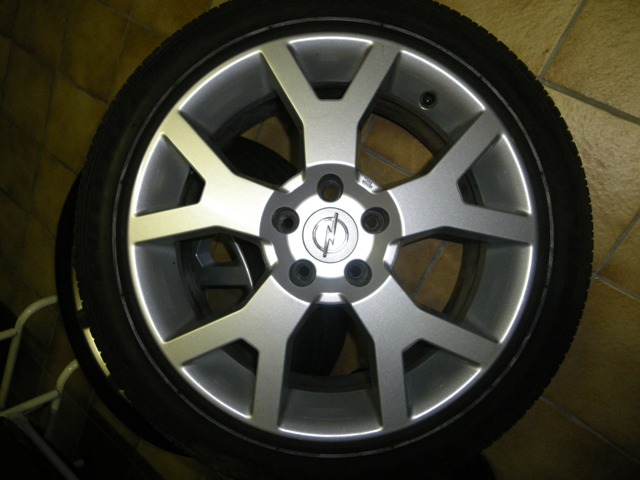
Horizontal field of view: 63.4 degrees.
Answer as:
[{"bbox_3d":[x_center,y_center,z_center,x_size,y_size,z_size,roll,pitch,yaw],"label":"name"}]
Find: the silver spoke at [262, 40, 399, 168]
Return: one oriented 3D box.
[{"bbox_3d":[0.012,-0.158,0.622,0.160,0.040,0.145,0,88,0],"label":"silver spoke"}]

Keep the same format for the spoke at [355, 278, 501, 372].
[{"bbox_3d":[0.116,0.109,0.614,0.166,0.040,0.074,30,89,1],"label":"spoke"}]

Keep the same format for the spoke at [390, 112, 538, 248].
[{"bbox_3d":[0.158,-0.053,0.619,0.150,0.040,0.165,-18,88,-1],"label":"spoke"}]

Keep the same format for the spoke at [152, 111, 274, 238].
[{"bbox_3d":[-0.125,-0.069,0.619,0.174,0.040,0.075,40,89,1],"label":"spoke"}]

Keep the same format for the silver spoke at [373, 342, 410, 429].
[{"bbox_3d":[0.084,0.167,0.612,0.033,0.040,0.098,-6,88,0],"label":"silver spoke"}]

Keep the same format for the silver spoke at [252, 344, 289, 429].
[{"bbox_3d":[-0.059,0.167,0.612,0.033,0.040,0.097,6,88,0],"label":"silver spoke"}]

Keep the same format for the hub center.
[{"bbox_3d":[0.013,-0.005,0.618,0.065,0.020,0.065,-18,88,-1],"label":"hub center"}]

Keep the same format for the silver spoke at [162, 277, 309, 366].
[{"bbox_3d":[-0.090,0.108,0.614,0.166,0.040,0.079,-32,89,-1],"label":"silver spoke"}]

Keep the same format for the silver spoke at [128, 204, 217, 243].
[{"bbox_3d":[-0.169,-0.021,0.618,0.108,0.040,0.033,-11,88,0],"label":"silver spoke"}]

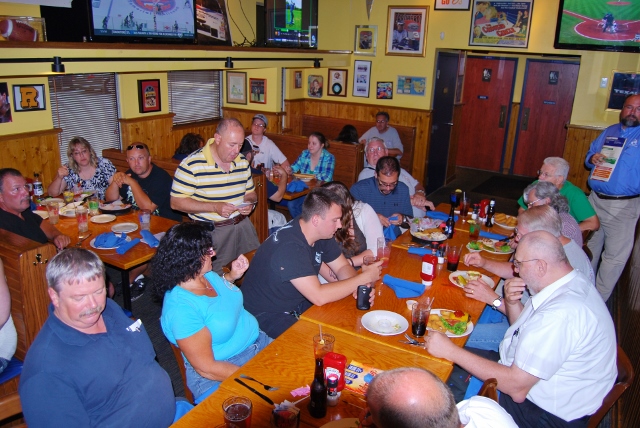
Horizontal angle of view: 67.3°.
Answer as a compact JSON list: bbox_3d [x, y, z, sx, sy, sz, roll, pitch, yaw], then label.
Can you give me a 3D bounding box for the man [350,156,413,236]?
[{"bbox_3d":[0.534,0.209,3.873,0.540,1.250,0.720,-5,20,-19],"label":"man"}]

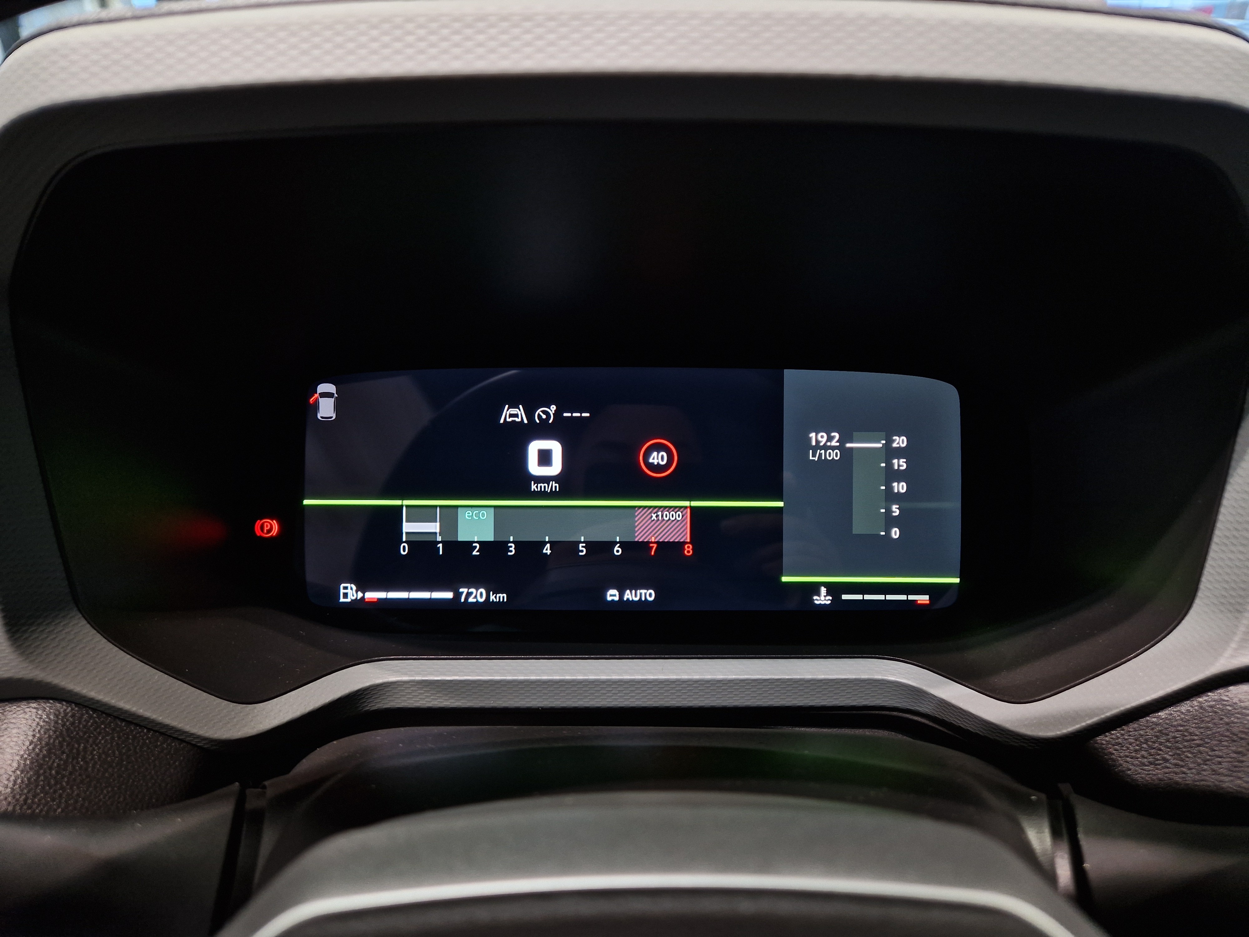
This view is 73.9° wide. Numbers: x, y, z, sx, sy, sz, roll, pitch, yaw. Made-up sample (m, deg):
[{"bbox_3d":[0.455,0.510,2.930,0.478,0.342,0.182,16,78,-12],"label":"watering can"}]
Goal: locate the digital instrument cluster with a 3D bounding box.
[{"bbox_3d":[0.003,0.008,0.305,0.238,0.088,0.015,0,-1,0],"label":"digital instrument cluster"}]

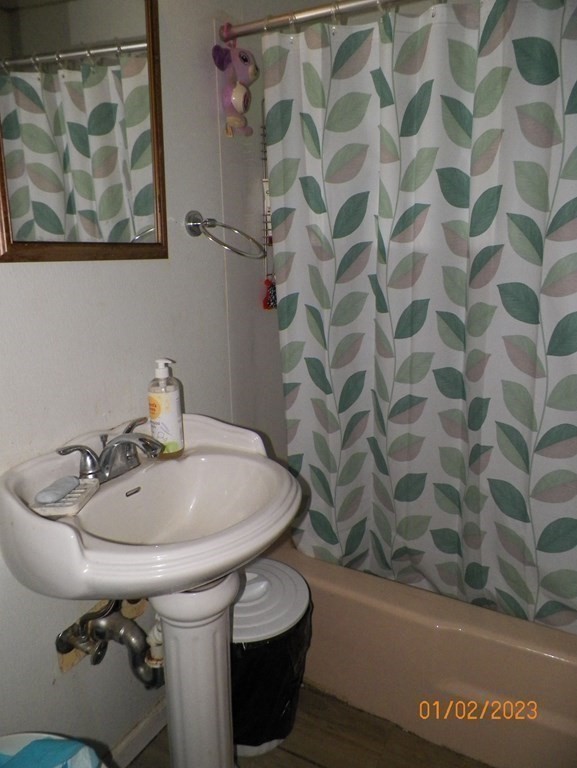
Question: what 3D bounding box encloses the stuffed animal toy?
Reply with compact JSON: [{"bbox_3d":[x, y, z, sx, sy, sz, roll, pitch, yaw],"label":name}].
[{"bbox_3d":[-0.125,-0.751,1.426,0.098,0.212,0.126,7,16,29],"label":"stuffed animal toy"}]

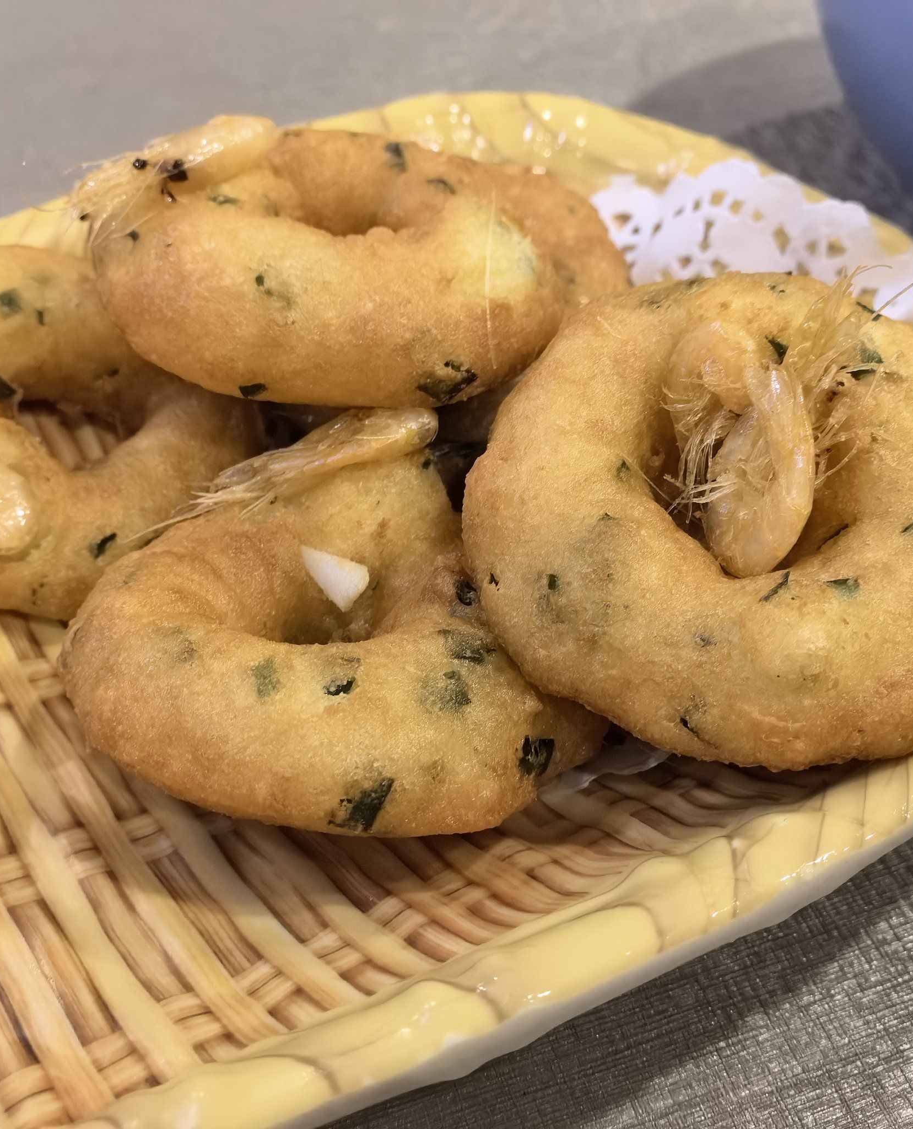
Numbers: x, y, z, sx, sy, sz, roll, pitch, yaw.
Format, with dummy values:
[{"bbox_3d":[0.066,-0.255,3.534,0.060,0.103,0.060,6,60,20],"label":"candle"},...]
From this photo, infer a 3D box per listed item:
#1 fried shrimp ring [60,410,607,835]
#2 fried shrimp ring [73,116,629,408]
[{"bbox_3d":[-0.020,0.007,0.202,0.093,0.031,0.092,0,40,0],"label":"fried shrimp ring"},{"bbox_3d":[-0.023,-0.061,0.229,0.095,0.033,0.093,1,37,-1],"label":"fried shrimp ring"}]

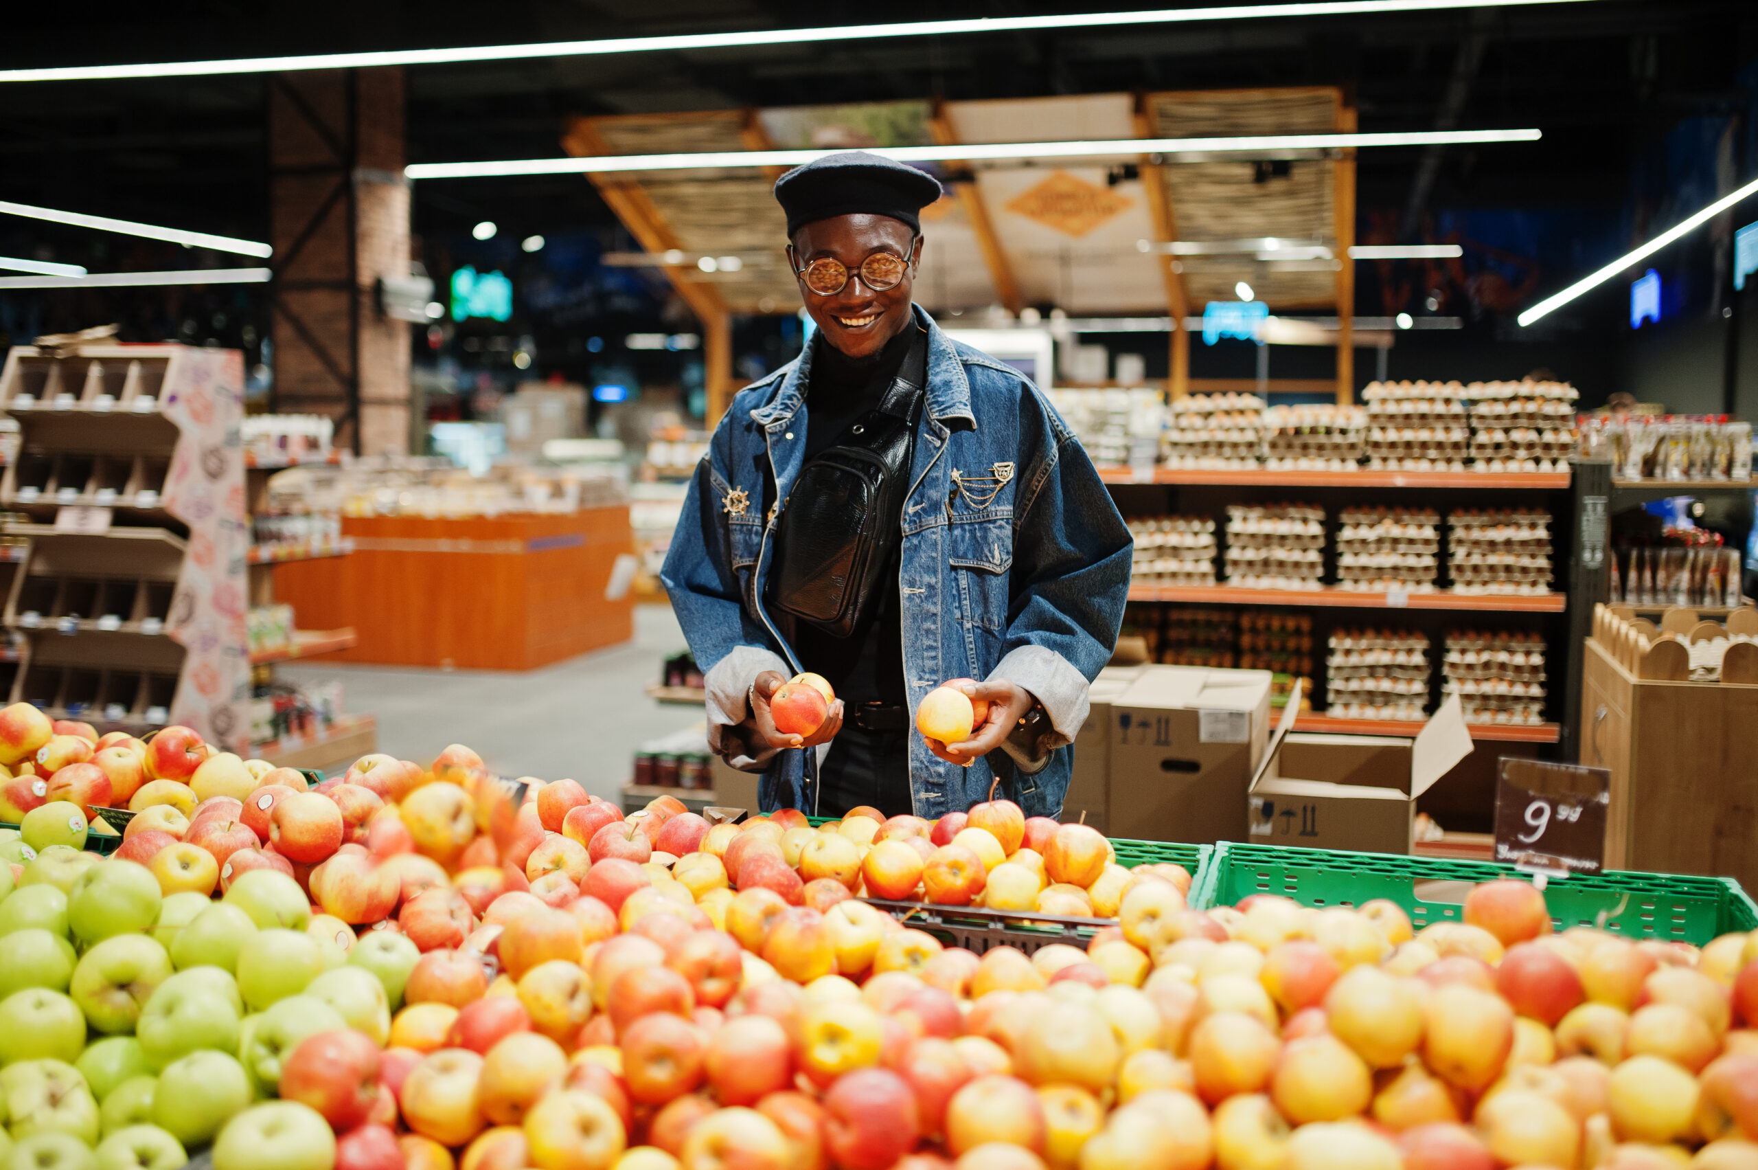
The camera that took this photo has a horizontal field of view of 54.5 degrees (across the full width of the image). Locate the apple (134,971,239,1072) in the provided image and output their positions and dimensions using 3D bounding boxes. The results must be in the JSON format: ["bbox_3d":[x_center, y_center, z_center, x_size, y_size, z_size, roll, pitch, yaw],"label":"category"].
[{"bbox_3d":[-0.566,0.356,1.400,0.080,0.074,0.080,2,5,14],"label":"apple"}]

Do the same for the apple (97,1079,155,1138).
[{"bbox_3d":[-0.626,0.457,1.460,0.074,0.068,0.074,2,5,15],"label":"apple"}]

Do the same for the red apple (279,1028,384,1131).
[{"bbox_3d":[-0.409,0.368,1.275,0.077,0.072,0.077,0,5,0],"label":"red apple"}]

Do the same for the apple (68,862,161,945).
[{"bbox_3d":[-0.689,0.287,1.540,0.077,0.072,0.077,-2,5,-24],"label":"apple"}]

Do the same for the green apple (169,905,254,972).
[{"bbox_3d":[-0.614,0.332,1.580,0.078,0.072,0.078,2,5,15],"label":"green apple"}]

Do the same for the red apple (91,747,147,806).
[{"bbox_3d":[-1.022,0.257,2.290,0.074,0.073,0.074,2,5,14],"label":"red apple"}]

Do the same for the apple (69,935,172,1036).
[{"bbox_3d":[-0.639,0.336,1.440,0.080,0.074,0.080,2,5,14],"label":"apple"}]

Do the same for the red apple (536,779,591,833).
[{"bbox_3d":[-0.406,0.286,2.200,0.073,0.068,0.073,0,5,0],"label":"red apple"}]

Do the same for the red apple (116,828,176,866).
[{"bbox_3d":[-0.851,0.321,1.990,0.075,0.069,0.075,2,5,14],"label":"red apple"}]

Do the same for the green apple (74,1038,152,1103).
[{"bbox_3d":[-0.615,0.399,1.380,0.075,0.070,0.075,0,5,0],"label":"green apple"}]

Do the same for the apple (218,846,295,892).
[{"bbox_3d":[-0.659,0.315,1.810,0.075,0.068,0.075,2,5,15],"label":"apple"}]

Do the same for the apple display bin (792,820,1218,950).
[{"bbox_3d":[0.086,0.429,2.090,0.600,0.210,0.400,2,5,15],"label":"apple display bin"}]

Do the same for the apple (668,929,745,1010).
[{"bbox_3d":[-0.165,0.366,1.630,0.075,0.070,0.075,0,5,0],"label":"apple"}]

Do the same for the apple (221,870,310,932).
[{"bbox_3d":[-0.571,0.307,1.590,0.081,0.074,0.081,2,5,14],"label":"apple"}]

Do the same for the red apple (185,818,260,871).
[{"bbox_3d":[-0.703,0.286,1.830,0.077,0.072,0.077,0,5,0],"label":"red apple"}]

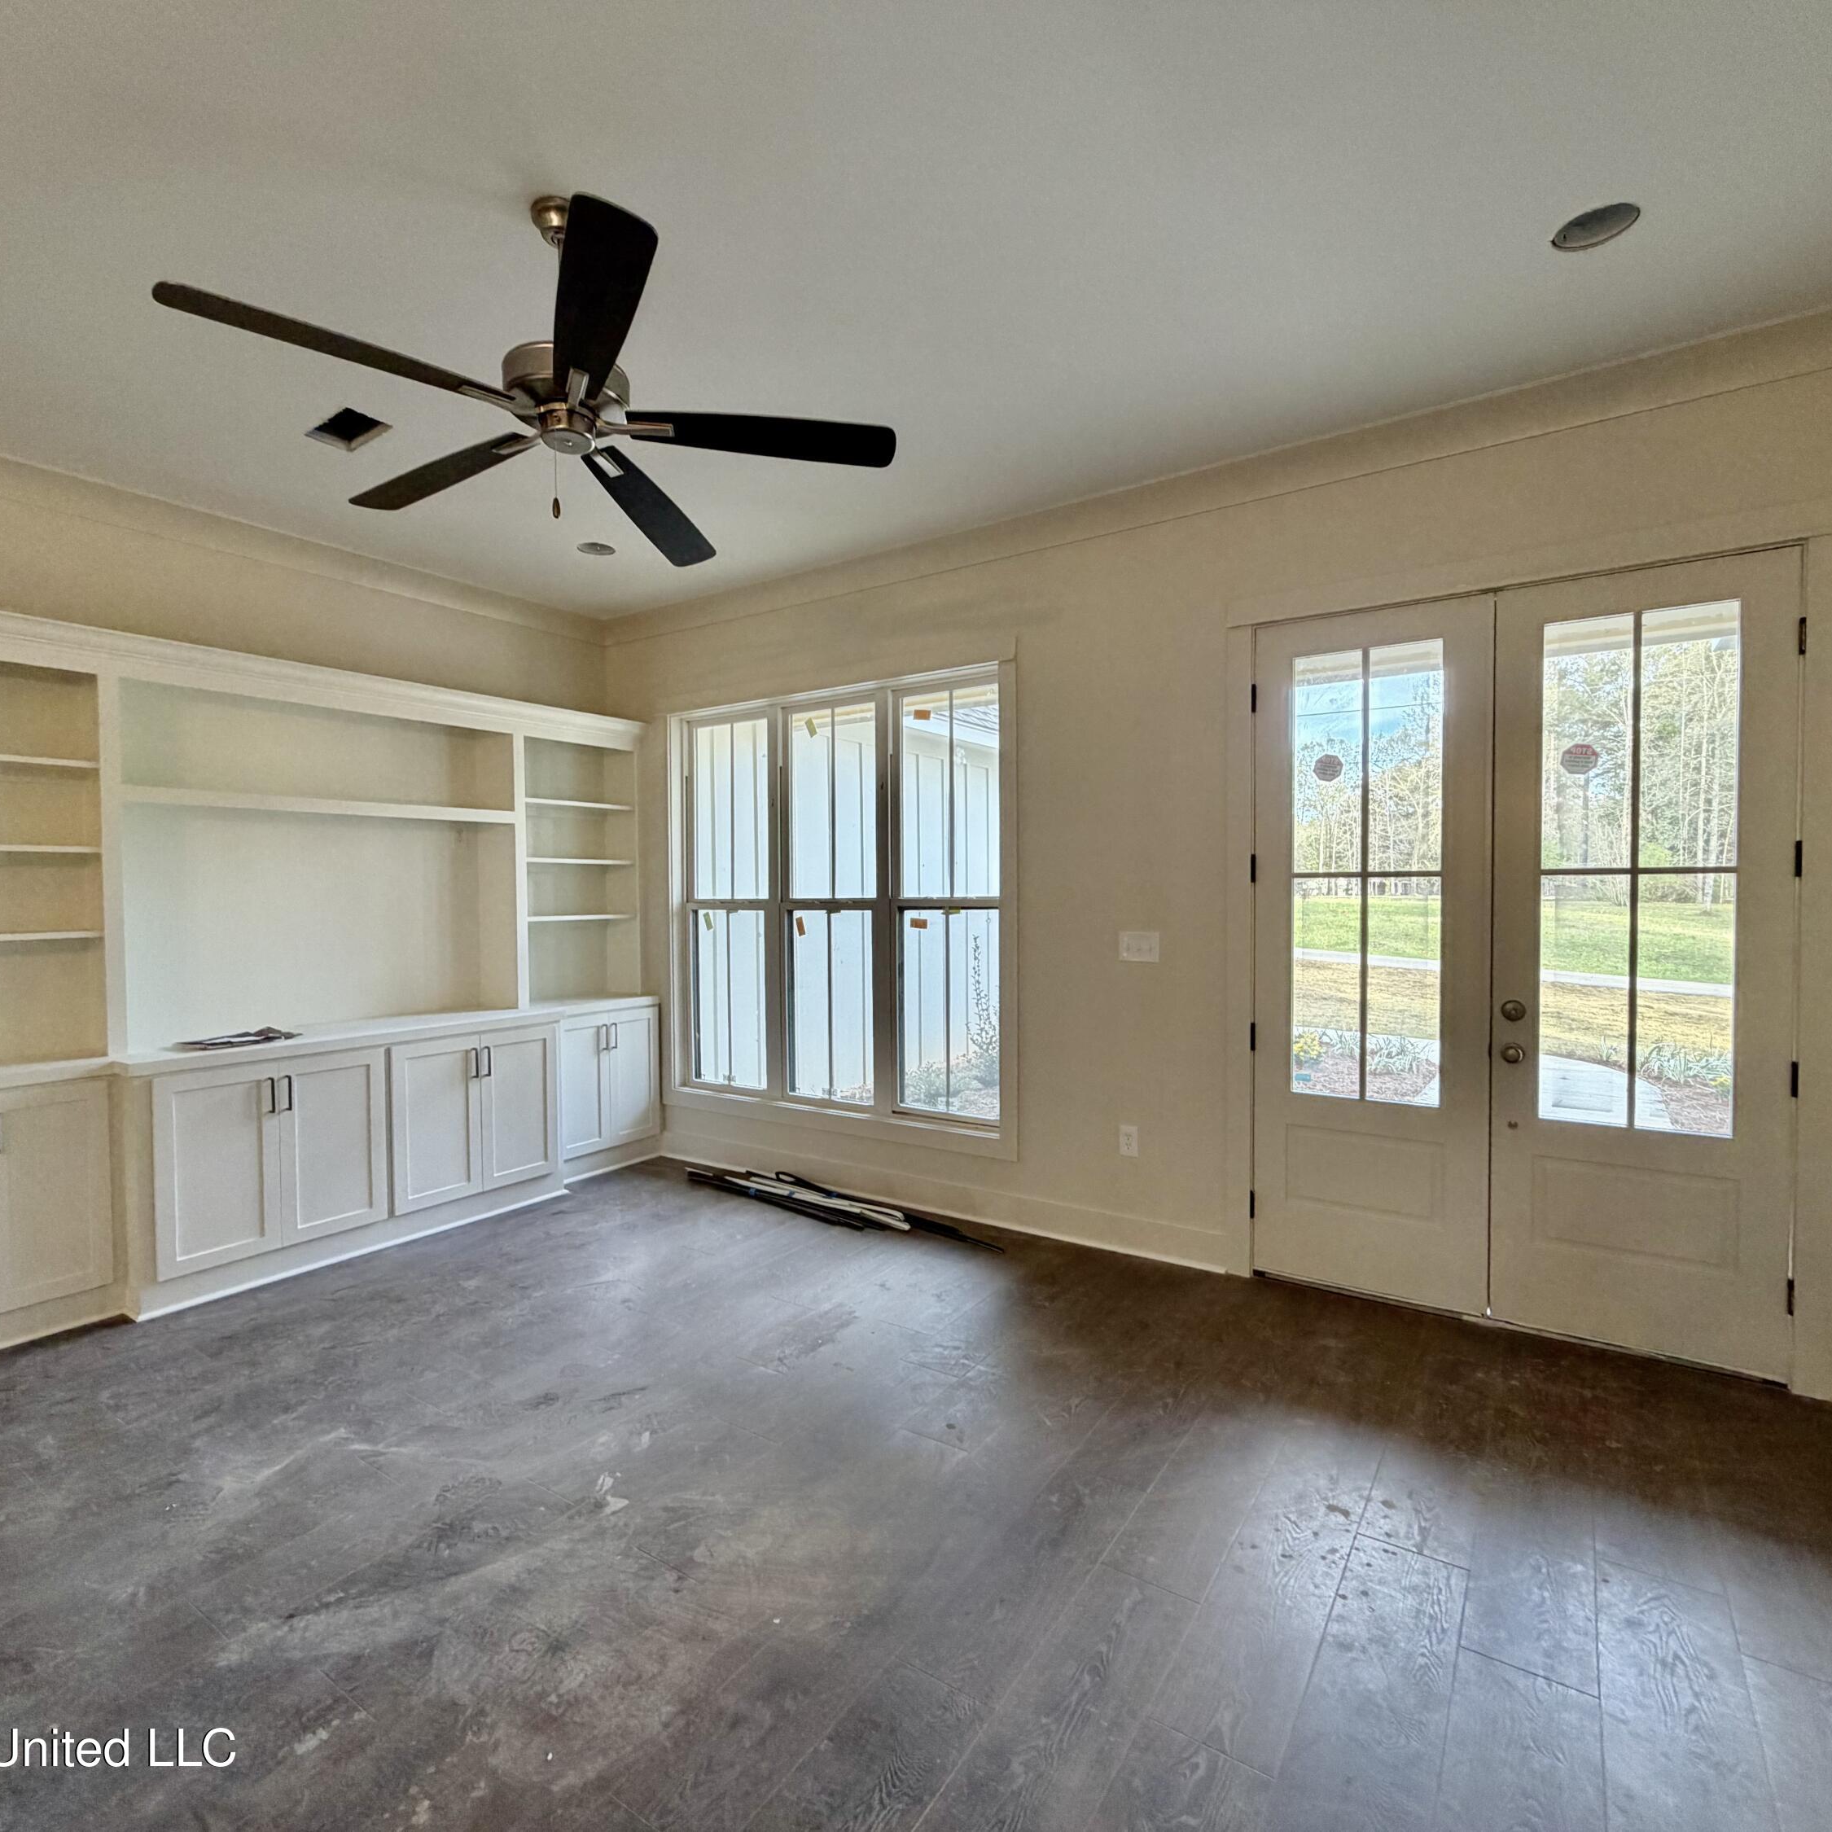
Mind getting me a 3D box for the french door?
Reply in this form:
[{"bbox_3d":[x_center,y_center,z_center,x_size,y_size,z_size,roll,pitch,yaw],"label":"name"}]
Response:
[{"bbox_3d":[1.921,0.145,3.309,1.540,2.440,0.055,0,2,34],"label":"french door"}]

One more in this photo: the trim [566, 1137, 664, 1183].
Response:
[{"bbox_3d":[-1.636,1.312,5.336,0.028,0.105,0.630,0,2,34],"label":"trim"}]

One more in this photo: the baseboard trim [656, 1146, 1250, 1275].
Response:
[{"bbox_3d":[-0.123,1.290,4.694,3.200,0.146,0.028,0,2,34],"label":"baseboard trim"}]

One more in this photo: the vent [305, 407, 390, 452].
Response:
[{"bbox_3d":[-1.893,-1.630,3.301,0.310,0.040,0.158,0,2,34],"label":"vent"}]

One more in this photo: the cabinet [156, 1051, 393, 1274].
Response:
[{"bbox_3d":[-2.652,0.919,3.954,0.545,0.715,0.820,1,2,35],"label":"cabinet"}]

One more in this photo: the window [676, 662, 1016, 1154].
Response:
[{"bbox_3d":[-0.471,-0.062,4.952,2.105,2.084,0.110,1,2,35],"label":"window"}]

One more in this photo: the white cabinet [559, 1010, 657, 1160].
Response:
[{"bbox_3d":[-1.780,0.869,5.310,0.440,0.720,0.655,1,2,35],"label":"white cabinet"}]

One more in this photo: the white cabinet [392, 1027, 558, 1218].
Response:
[{"bbox_3d":[-2.192,0.915,4.674,0.480,0.745,0.800,0,2,34],"label":"white cabinet"}]

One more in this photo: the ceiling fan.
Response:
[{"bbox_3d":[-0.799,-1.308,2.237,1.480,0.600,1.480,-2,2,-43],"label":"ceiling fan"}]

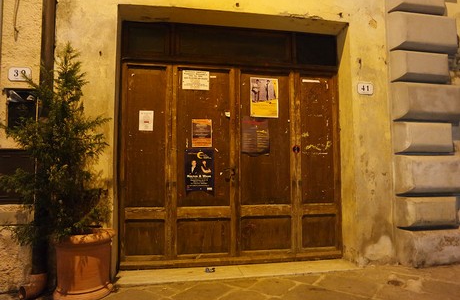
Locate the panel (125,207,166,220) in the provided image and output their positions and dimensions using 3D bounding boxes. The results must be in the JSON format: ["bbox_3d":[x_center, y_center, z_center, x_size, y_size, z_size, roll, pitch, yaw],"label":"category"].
[{"bbox_3d":[-0.836,0.631,3.039,0.385,0.120,0.040,0,-4,-9],"label":"panel"}]

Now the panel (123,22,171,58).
[{"bbox_3d":[-0.860,-1.129,3.170,0.480,0.366,0.040,0,-4,-9],"label":"panel"}]

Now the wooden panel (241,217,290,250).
[{"bbox_3d":[0.380,0.874,3.229,0.542,0.356,0.040,0,-4,-9],"label":"wooden panel"}]

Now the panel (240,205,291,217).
[{"bbox_3d":[0.384,0.642,3.236,0.545,0.110,0.040,0,-4,-9],"label":"panel"}]

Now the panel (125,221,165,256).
[{"bbox_3d":[-0.840,0.866,3.032,0.383,0.350,0.040,0,-4,-9],"label":"panel"}]

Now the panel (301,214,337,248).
[{"bbox_3d":[0.969,0.878,3.324,0.392,0.355,0.040,0,-4,-9],"label":"panel"}]

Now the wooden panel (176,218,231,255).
[{"bbox_3d":[-0.267,0.880,3.124,0.543,0.362,0.040,0,-4,-9],"label":"wooden panel"}]

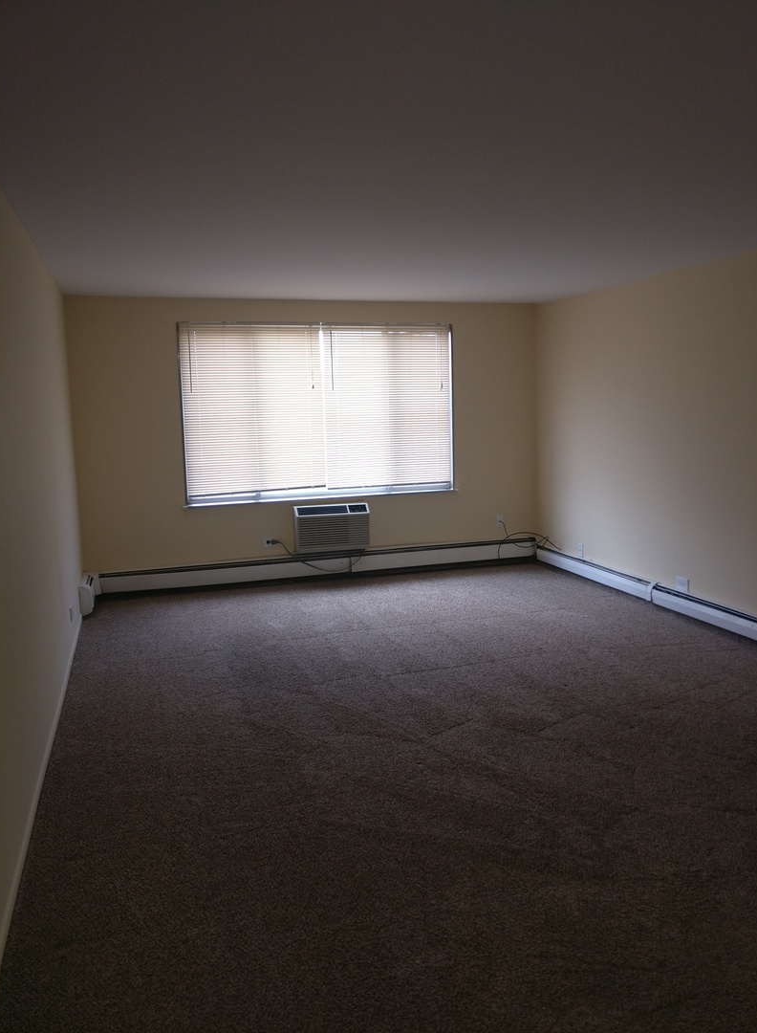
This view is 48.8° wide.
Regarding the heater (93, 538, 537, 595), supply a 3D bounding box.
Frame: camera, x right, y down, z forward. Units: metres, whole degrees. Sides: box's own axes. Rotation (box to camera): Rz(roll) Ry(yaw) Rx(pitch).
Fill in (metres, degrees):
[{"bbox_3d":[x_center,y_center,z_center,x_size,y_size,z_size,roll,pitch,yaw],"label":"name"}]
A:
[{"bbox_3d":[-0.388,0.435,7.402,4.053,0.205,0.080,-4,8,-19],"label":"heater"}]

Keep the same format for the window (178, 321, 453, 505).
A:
[{"bbox_3d":[-0.473,-0.905,7.276,2.436,1.506,0.100,-4,8,-19],"label":"window"}]

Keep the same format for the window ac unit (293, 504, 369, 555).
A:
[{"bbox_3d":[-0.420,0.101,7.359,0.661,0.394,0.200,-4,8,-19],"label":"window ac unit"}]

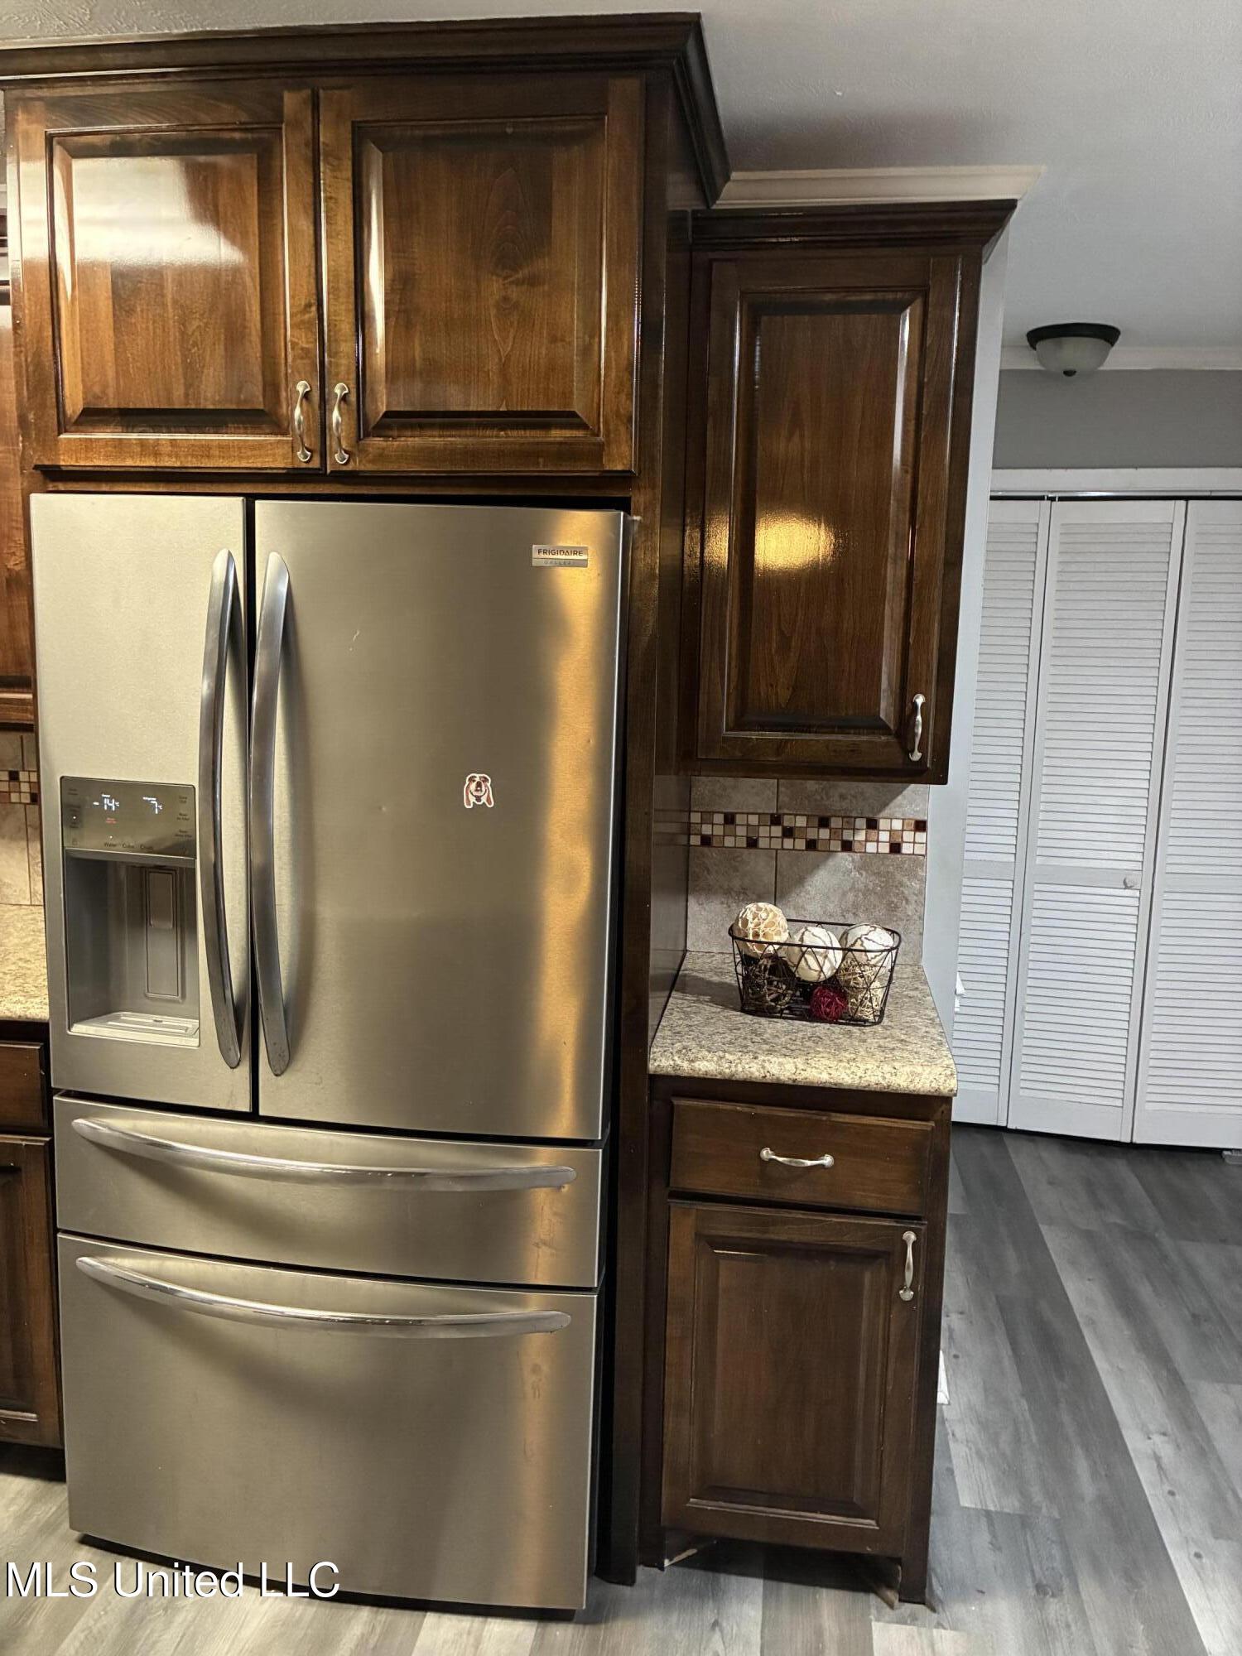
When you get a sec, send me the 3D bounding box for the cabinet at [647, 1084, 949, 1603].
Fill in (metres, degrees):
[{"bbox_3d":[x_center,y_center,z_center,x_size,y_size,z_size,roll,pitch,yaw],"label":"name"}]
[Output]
[{"bbox_3d":[0.324,0.796,2.329,0.478,0.882,0.640,3,8,8],"label":"cabinet"}]

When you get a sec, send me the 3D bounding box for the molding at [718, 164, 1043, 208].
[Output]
[{"bbox_3d":[0.458,-1.158,2.287,0.597,0.078,0.085,3,9,8],"label":"molding"}]

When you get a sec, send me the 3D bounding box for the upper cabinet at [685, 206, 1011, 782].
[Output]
[{"bbox_3d":[0.387,-0.567,2.252,0.518,0.936,0.354,3,9,8],"label":"upper cabinet"}]

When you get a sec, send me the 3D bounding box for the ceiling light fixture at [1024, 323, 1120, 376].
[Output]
[{"bbox_3d":[1.240,-1.302,3.427,0.252,0.117,0.252,3,9,8],"label":"ceiling light fixture"}]

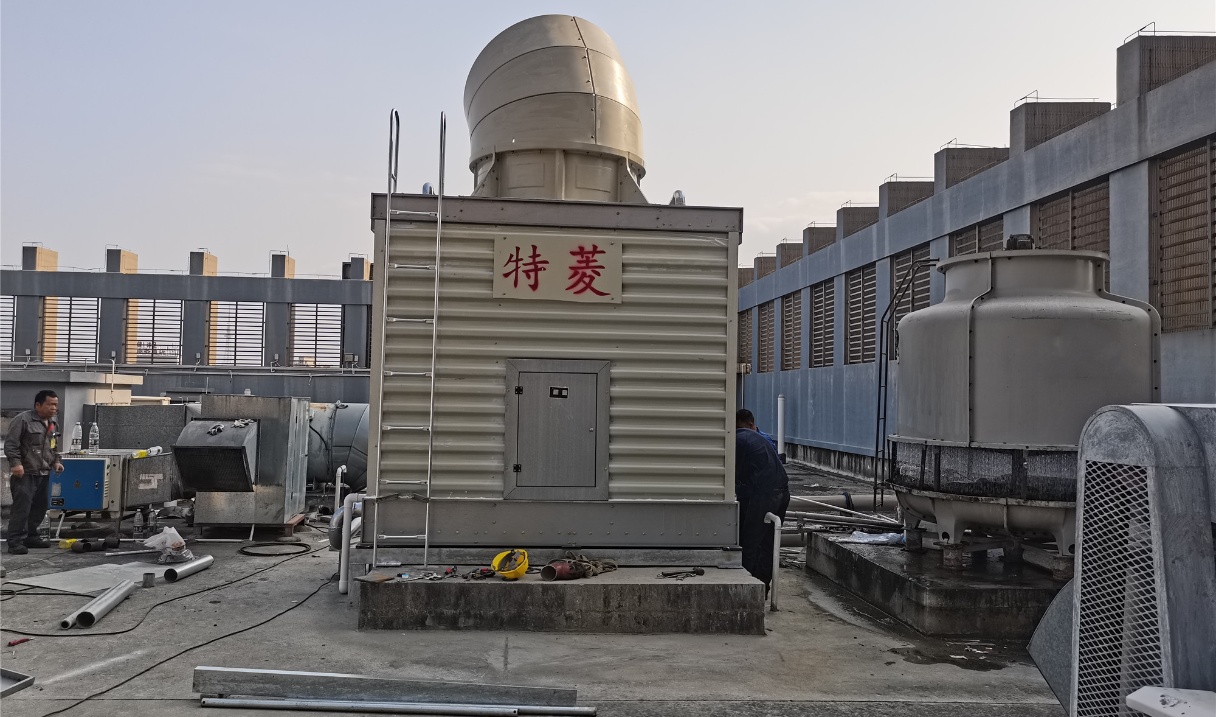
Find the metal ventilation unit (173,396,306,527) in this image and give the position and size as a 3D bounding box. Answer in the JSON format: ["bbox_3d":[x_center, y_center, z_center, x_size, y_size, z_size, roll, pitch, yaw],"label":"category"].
[{"bbox_3d":[-4.133,1.154,10.440,1.049,1.438,1.500,1,-2,-5],"label":"metal ventilation unit"}]

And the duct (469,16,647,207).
[{"bbox_3d":[-0.462,-2.103,8.334,1.602,1.856,1.662,2,-3,-27],"label":"duct"}]

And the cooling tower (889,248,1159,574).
[{"bbox_3d":[3.433,0.425,7.851,2.041,2.567,2.041,1,-3,-6],"label":"cooling tower"}]

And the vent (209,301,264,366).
[{"bbox_3d":[-12.181,-0.830,29.951,1.719,2.132,0.150,1,-3,-6],"label":"vent"}]

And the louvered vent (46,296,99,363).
[{"bbox_3d":[-17.299,-0.942,29.433,1.683,2.132,0.150,1,-3,-6],"label":"louvered vent"}]

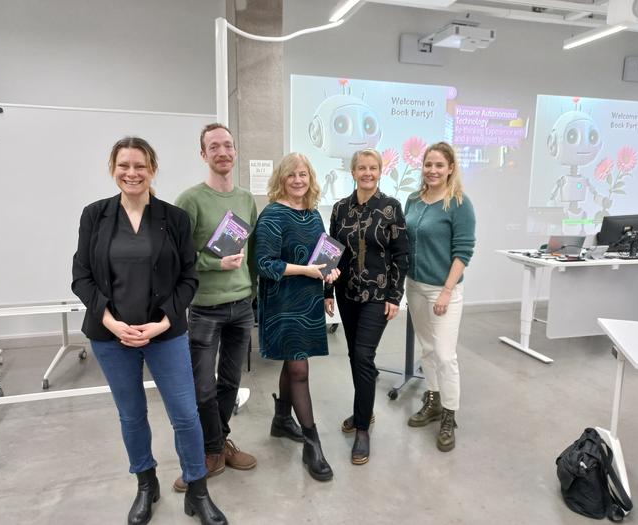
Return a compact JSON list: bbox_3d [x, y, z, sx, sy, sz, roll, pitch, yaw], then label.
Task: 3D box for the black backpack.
[{"bbox_3d":[1.353,0.983,2.460,0.250,0.380,0.270,0,8,-5],"label":"black backpack"}]

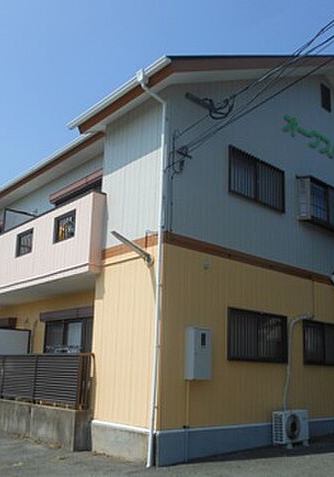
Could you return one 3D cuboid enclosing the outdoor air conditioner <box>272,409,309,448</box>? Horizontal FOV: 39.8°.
[{"bbox_3d":[2.113,3.250,7.883,0.738,0.577,0.248,15,-20,-39],"label":"outdoor air conditioner"}]

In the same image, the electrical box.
[{"bbox_3d":[0.487,1.781,7.104,0.403,0.740,0.184,15,-20,-39],"label":"electrical box"}]

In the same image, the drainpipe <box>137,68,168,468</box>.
[{"bbox_3d":[-0.325,0.154,6.964,0.580,6.074,0.137,15,-20,-39],"label":"drainpipe"}]

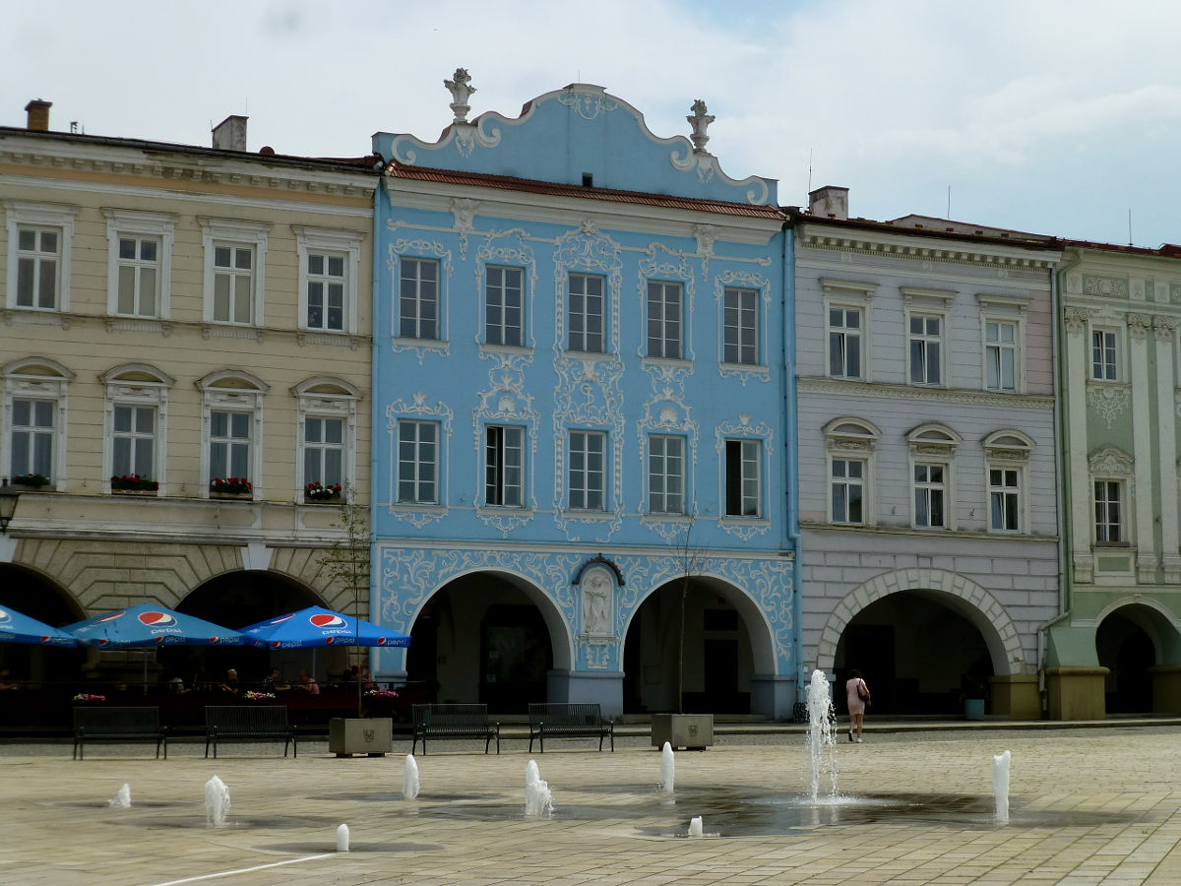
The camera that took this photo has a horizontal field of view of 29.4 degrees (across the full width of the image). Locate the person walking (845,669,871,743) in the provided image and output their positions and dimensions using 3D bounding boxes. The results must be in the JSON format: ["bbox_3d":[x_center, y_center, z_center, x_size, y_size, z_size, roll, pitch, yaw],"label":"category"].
[{"bbox_3d":[5.969,5.881,50.300,0.550,1.619,0.500,0,-7,-3],"label":"person walking"}]

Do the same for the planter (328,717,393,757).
[{"bbox_3d":[-4.206,5.372,41.264,0.900,0.750,0.900,3,-8,-25],"label":"planter"}]

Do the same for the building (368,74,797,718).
[{"bbox_3d":[-0.214,-1.173,59.246,12.080,16.596,1.500,3,-8,-25],"label":"building"}]

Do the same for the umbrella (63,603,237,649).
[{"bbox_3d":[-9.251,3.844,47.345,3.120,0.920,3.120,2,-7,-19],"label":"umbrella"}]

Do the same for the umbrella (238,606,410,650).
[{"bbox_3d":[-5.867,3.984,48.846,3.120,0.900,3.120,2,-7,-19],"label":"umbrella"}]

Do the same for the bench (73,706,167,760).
[{"bbox_3d":[-8.317,5.131,39.862,1.580,0.930,0.620,3,-8,-25],"label":"bench"}]

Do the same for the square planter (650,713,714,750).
[{"bbox_3d":[1.848,5.792,45.228,0.900,0.750,0.900,3,-8,-25],"label":"square planter"}]

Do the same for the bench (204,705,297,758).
[{"bbox_3d":[-6.124,5.212,40.624,1.580,0.930,0.620,3,-8,-25],"label":"bench"}]

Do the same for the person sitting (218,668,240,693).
[{"bbox_3d":[-7.621,5.440,47.621,0.750,1.320,0.520,6,-9,-41],"label":"person sitting"}]

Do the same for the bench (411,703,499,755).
[{"bbox_3d":[-2.567,5.450,42.865,1.580,0.930,0.620,3,-8,-25],"label":"bench"}]

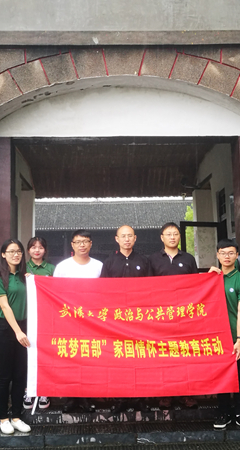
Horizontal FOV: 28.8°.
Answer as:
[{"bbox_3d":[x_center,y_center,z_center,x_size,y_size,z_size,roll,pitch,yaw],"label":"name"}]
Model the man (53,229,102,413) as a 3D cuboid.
[{"bbox_3d":[-0.403,0.877,4.489,0.480,1.686,0.310,-1,-6,-2],"label":"man"}]

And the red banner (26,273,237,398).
[{"bbox_3d":[0.112,0.948,4.088,1.830,1.062,0.090,-1,-6,-2],"label":"red banner"}]

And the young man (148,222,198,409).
[{"bbox_3d":[0.508,0.842,4.549,0.480,1.745,0.310,-1,-6,1],"label":"young man"}]

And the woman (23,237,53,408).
[{"bbox_3d":[-0.782,0.922,4.567,0.420,1.624,0.290,0,-6,-6],"label":"woman"}]

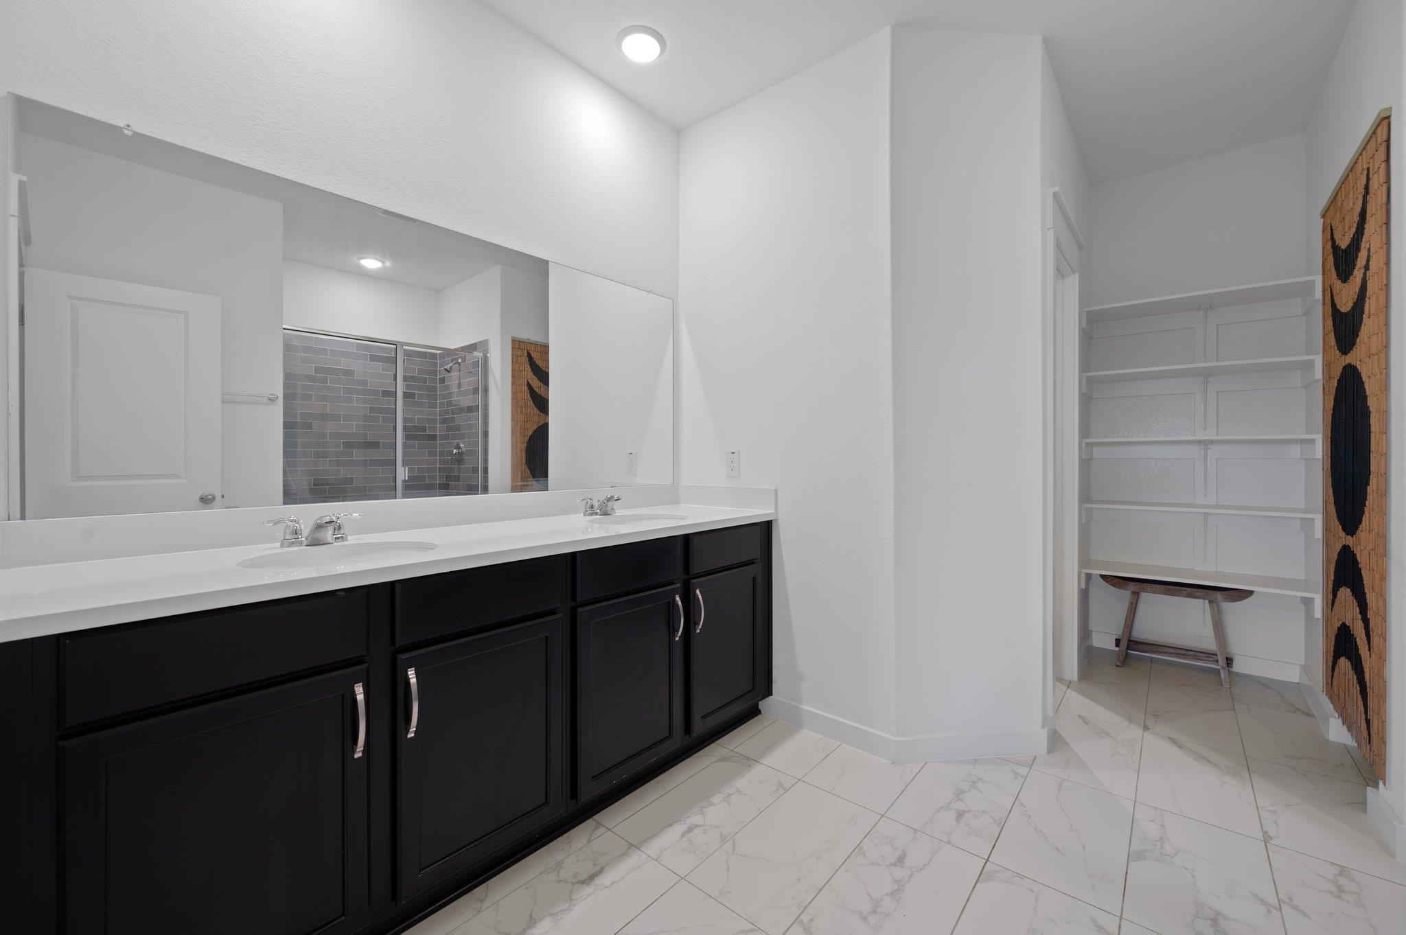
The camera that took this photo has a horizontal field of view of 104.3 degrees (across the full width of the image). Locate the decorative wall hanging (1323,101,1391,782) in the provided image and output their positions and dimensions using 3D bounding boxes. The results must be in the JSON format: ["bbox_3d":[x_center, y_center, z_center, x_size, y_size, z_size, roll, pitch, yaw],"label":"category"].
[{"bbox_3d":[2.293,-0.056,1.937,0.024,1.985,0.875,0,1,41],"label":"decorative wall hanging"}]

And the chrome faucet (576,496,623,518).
[{"bbox_3d":[-0.394,0.161,2.291,0.163,0.086,0.225,0,1,41],"label":"chrome faucet"}]

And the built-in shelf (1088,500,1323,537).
[{"bbox_3d":[2.556,0.261,2.880,0.880,0.108,0.400,0,1,41],"label":"built-in shelf"}]

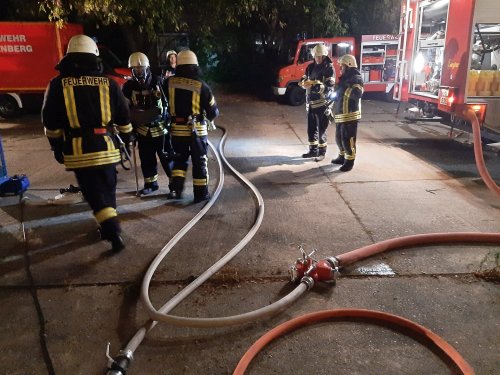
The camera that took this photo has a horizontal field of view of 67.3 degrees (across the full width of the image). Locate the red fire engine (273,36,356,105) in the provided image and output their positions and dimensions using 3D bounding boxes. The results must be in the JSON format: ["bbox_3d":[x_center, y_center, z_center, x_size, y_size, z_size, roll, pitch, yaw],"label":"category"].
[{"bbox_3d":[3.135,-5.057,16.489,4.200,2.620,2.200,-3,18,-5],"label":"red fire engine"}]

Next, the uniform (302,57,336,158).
[{"bbox_3d":[1.241,-1.431,6.806,0.570,1.760,0.480,9,21,28],"label":"uniform"}]

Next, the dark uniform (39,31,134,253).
[{"bbox_3d":[-1.459,-0.382,3.522,0.760,1.870,0.580,-7,19,-18],"label":"dark uniform"}]

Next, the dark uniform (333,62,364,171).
[{"bbox_3d":[1.572,-1.133,6.071,0.530,1.640,0.540,1,18,6],"label":"dark uniform"}]

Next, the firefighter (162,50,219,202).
[{"bbox_3d":[-0.705,-0.740,4.672,0.620,1.820,0.500,1,18,7],"label":"firefighter"}]

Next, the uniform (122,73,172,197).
[{"bbox_3d":[-1.240,-0.661,4.836,0.660,1.524,0.450,0,20,2],"label":"uniform"}]

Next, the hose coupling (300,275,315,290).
[{"bbox_3d":[0.436,0.720,2.846,0.095,0.095,0.100,8,20,25],"label":"hose coupling"}]

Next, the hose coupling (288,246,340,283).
[{"bbox_3d":[0.519,0.620,3.021,0.360,0.220,0.290,-7,19,-20],"label":"hose coupling"}]

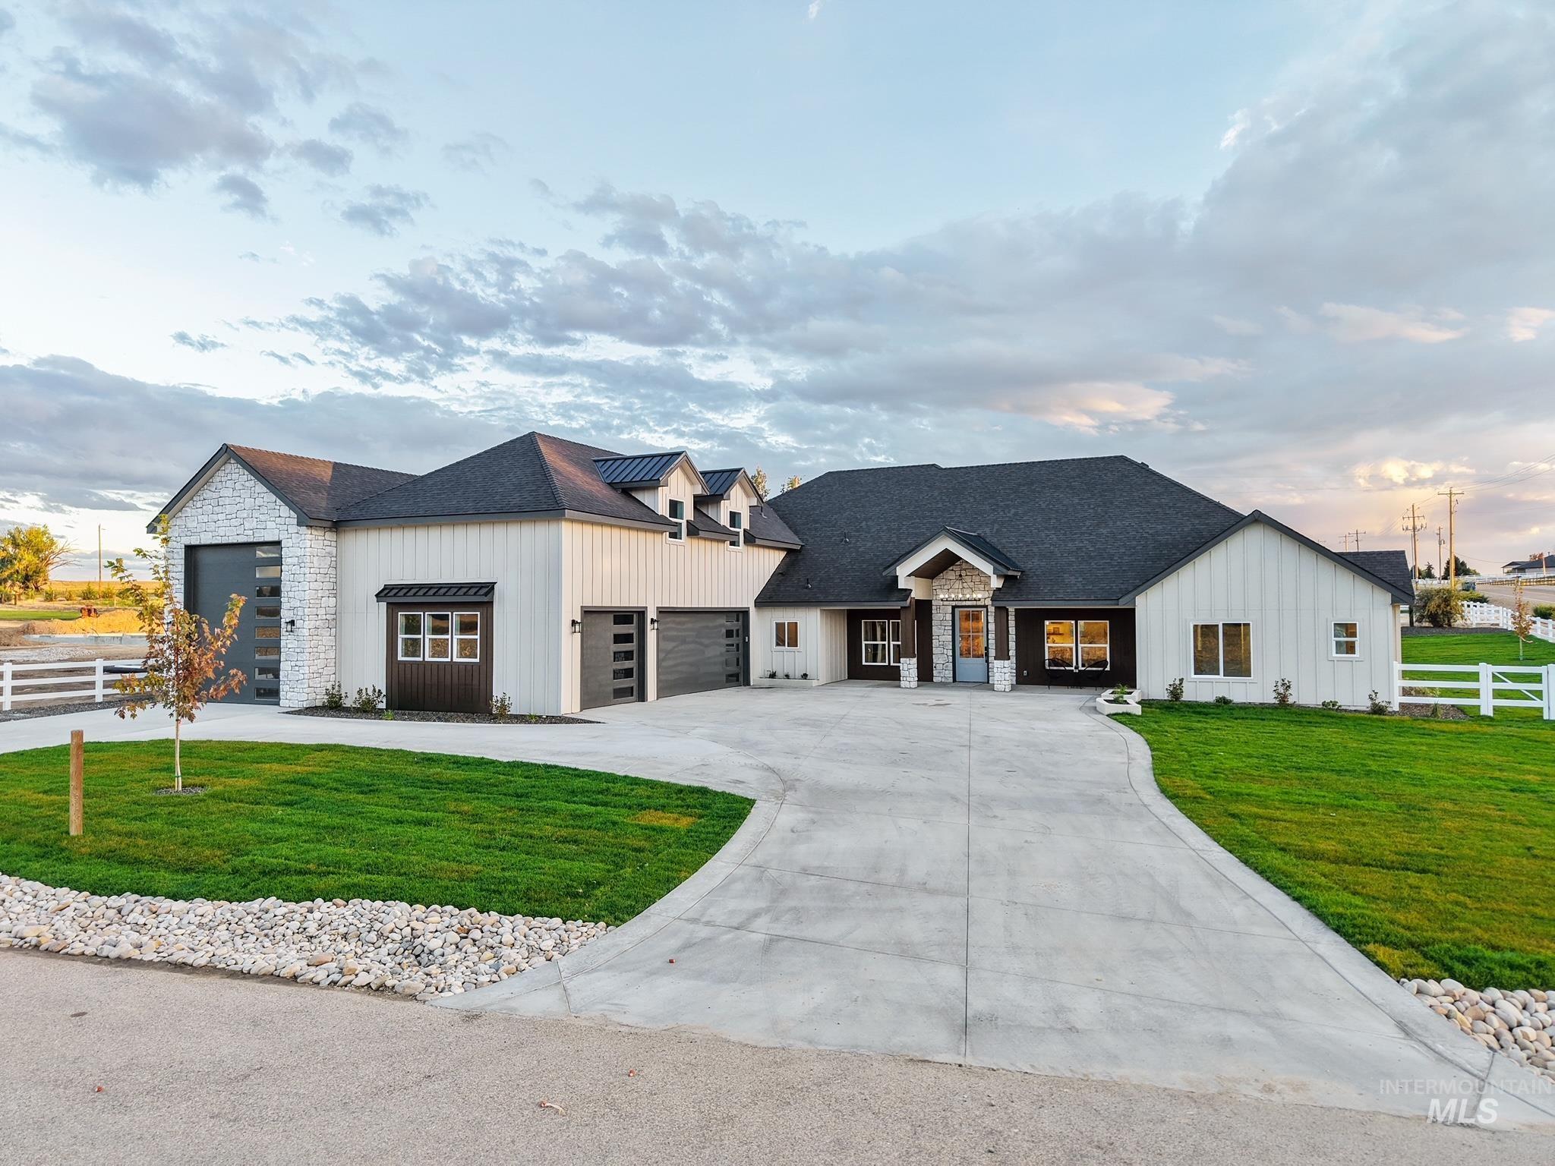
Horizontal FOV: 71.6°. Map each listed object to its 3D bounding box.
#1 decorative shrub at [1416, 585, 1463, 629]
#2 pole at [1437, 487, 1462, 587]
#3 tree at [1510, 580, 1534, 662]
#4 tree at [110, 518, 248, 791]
[{"bbox_3d":[42.448,1.458,69.040,2.800,2.839,2.700,-1,-2,32],"label":"decorative shrub"},{"bbox_3d":[72.038,-3.903,115.178,2.440,12.606,0.400,-1,-2,25],"label":"pole"},{"bbox_3d":[34.561,1.704,50.054,1.000,3.805,1.000,-1,-2,35],"label":"tree"},{"bbox_3d":[-8.881,1.056,16.057,1.850,4.056,1.800,1,-2,-29],"label":"tree"}]

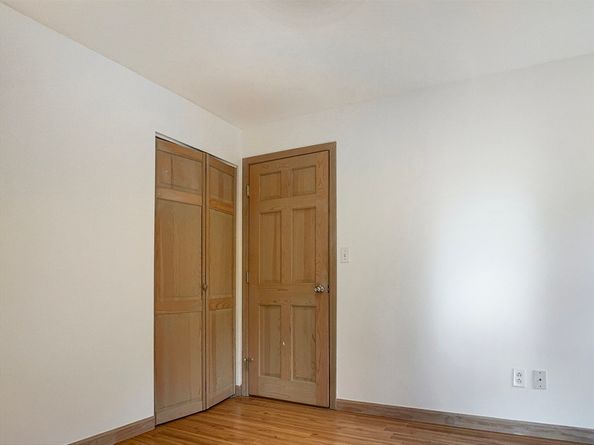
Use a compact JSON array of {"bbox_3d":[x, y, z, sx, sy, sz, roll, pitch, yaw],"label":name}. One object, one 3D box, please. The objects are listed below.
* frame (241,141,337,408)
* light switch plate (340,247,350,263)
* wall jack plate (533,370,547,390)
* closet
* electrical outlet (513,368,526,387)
[{"bbox_3d":[-0.070,0.430,4.074,0.907,2.110,0.110,-4,-7,28],"label":"frame"},{"bbox_3d":[0.382,0.261,3.806,0.072,0.117,0.012,-4,-7,28],"label":"light switch plate"},{"bbox_3d":[1.557,1.014,3.085,0.072,0.117,0.012,-4,-7,28],"label":"wall jack plate"},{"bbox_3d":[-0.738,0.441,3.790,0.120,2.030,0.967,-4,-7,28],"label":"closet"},{"bbox_3d":[1.453,1.018,3.141,0.072,0.117,0.012,-4,-7,28],"label":"electrical outlet"}]

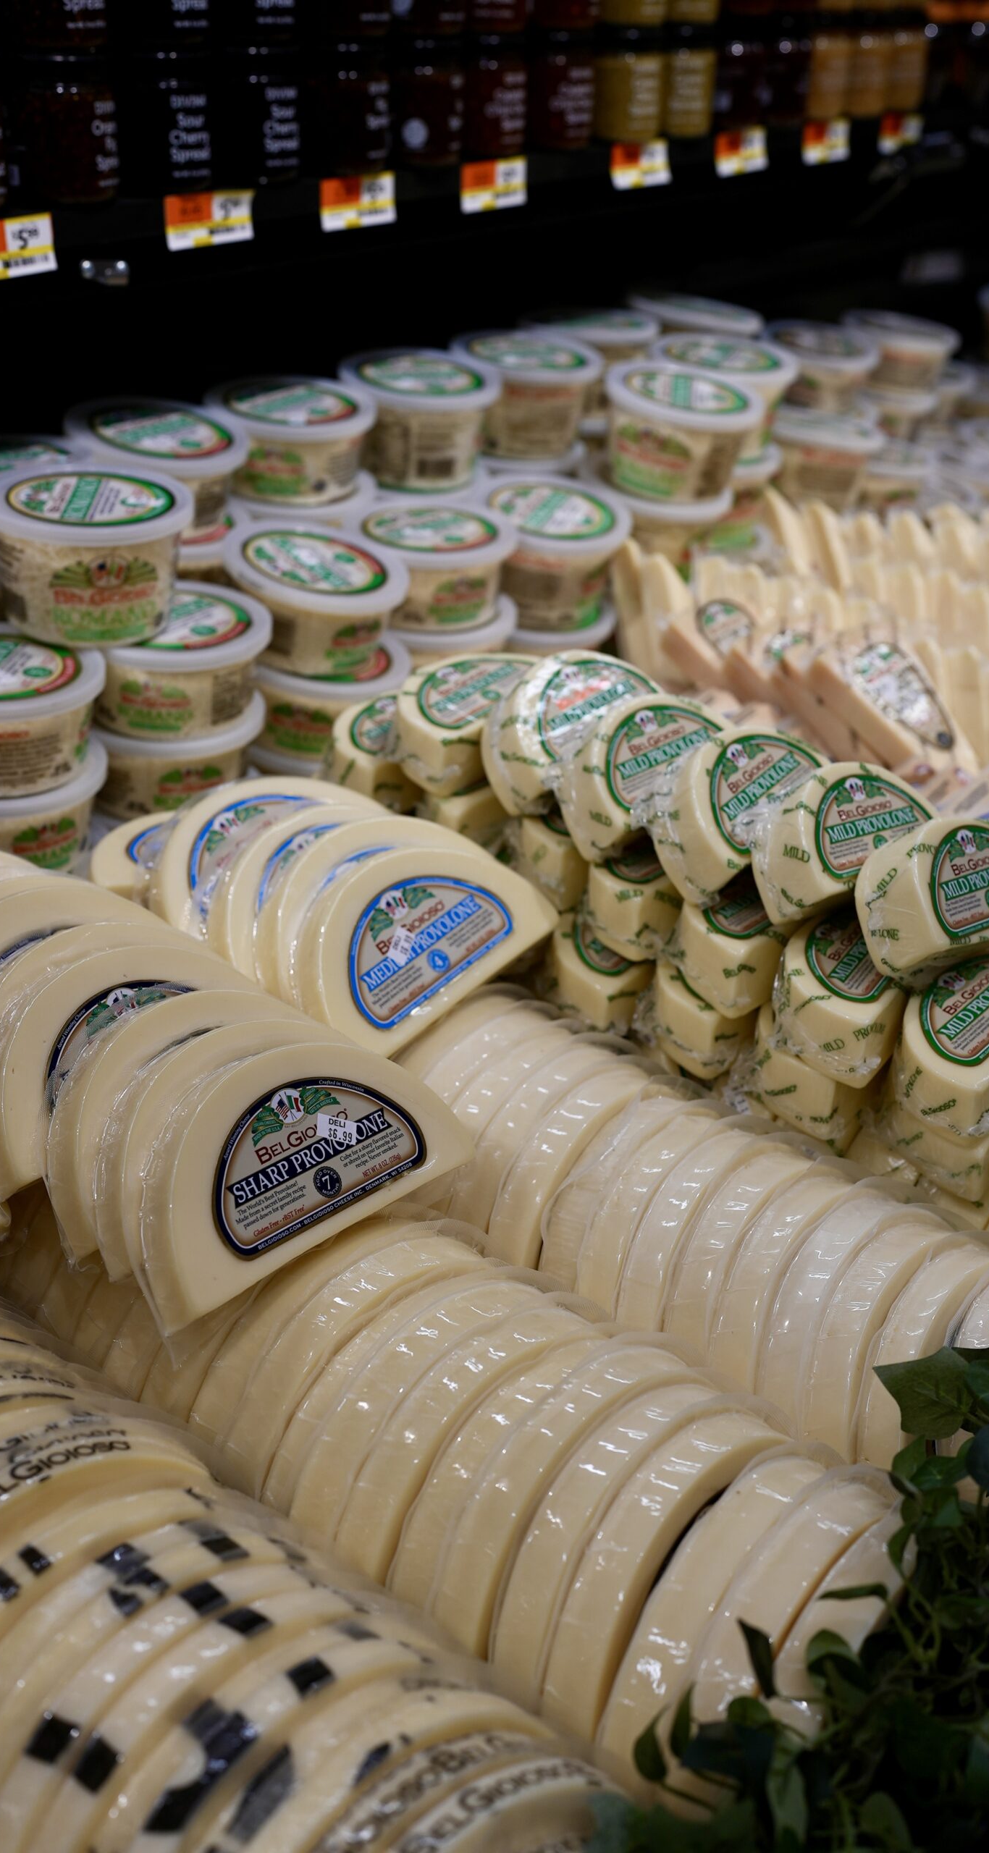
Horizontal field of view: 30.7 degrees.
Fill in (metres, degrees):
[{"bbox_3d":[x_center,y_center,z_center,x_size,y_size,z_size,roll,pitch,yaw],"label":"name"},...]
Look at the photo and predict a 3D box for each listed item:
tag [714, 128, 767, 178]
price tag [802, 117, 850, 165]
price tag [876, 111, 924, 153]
[{"bbox_3d":[0.200,-0.626,1.457,0.002,0.032,0.066,19,34,40],"label":"tag"},{"bbox_3d":[0.283,-0.667,1.533,0.002,0.032,0.066,19,34,40],"label":"price tag"},{"bbox_3d":[0.342,-0.670,1.520,0.003,0.031,0.064,19,34,40],"label":"price tag"}]

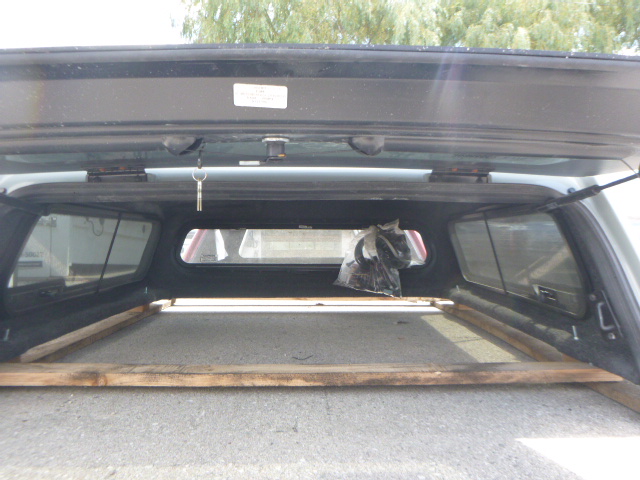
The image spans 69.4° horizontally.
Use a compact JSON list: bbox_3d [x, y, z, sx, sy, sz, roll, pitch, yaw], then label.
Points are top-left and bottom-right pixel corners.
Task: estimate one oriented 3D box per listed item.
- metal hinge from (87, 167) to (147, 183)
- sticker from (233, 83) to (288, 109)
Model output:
[{"bbox_3d":[-0.520,-0.167,1.180,0.150,0.040,0.040,-2,0,-1],"label":"metal hinge"},{"bbox_3d":[-0.103,-0.250,0.800,0.094,0.004,0.047,2,-39,-3],"label":"sticker"}]

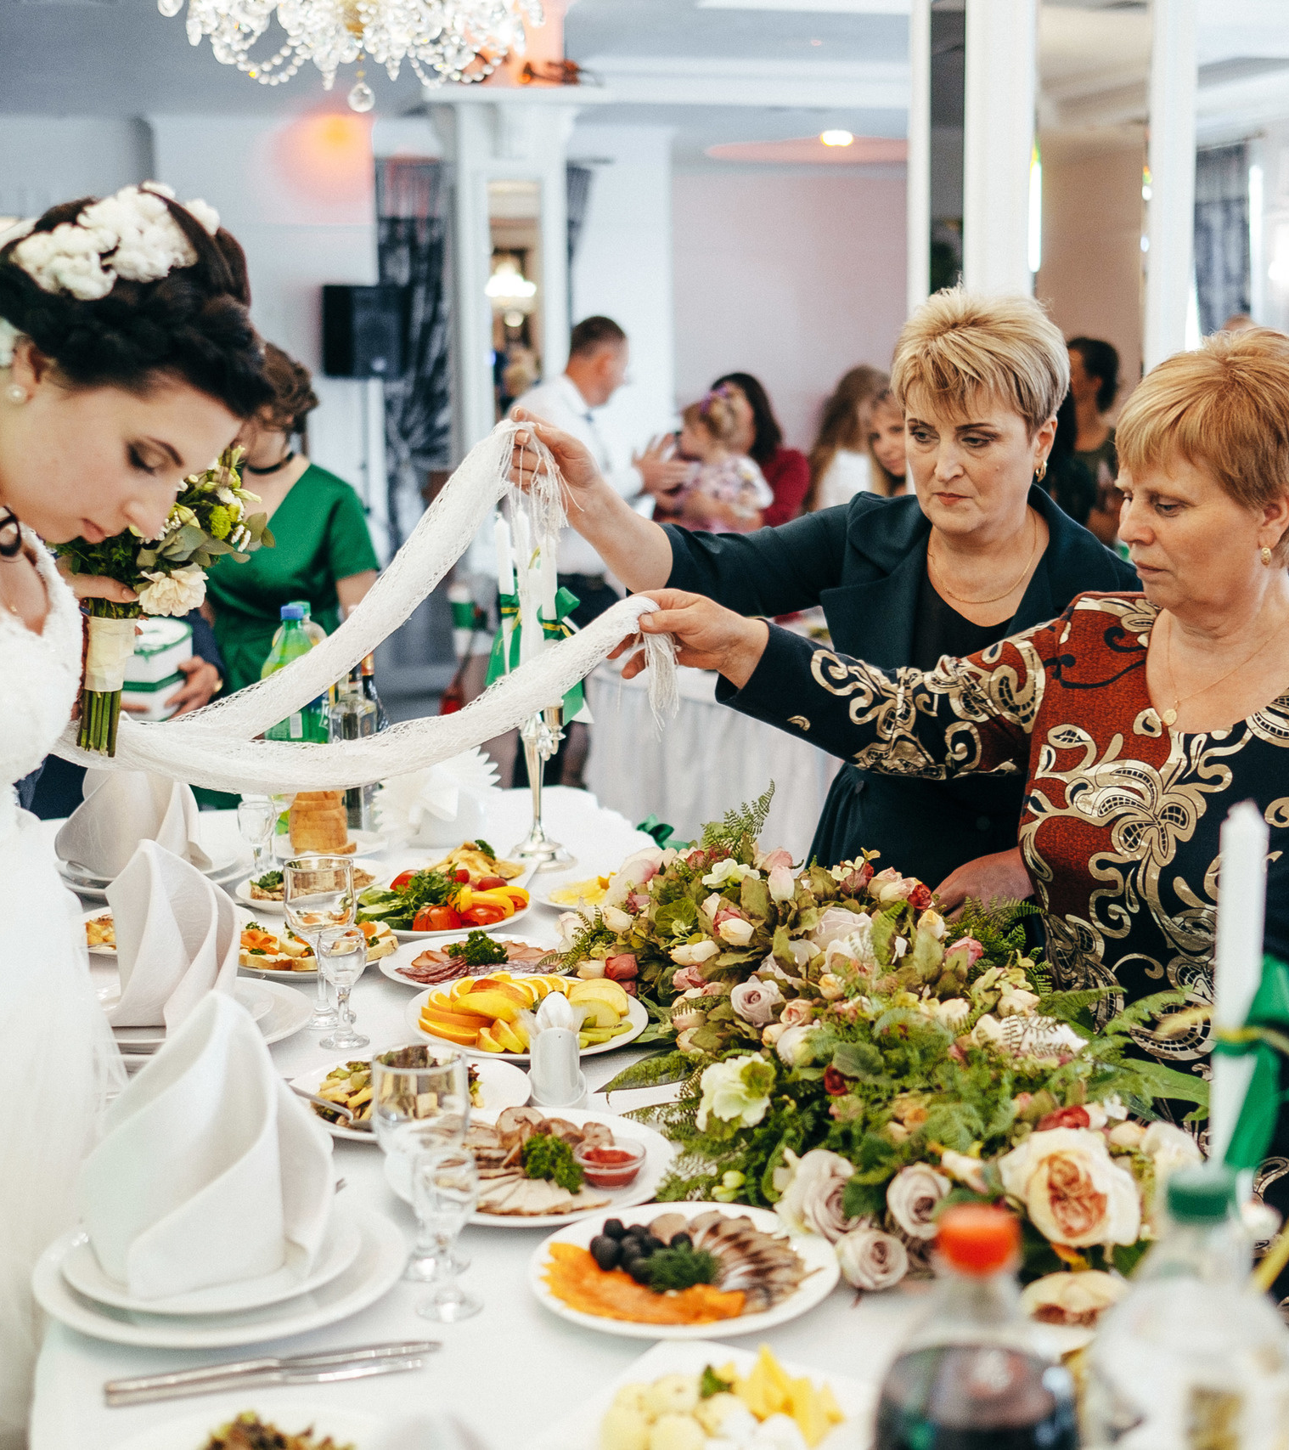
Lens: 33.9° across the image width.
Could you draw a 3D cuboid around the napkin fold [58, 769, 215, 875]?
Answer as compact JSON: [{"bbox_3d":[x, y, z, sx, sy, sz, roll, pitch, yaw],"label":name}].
[{"bbox_3d":[-0.710,0.101,2.950,0.190,0.170,0.150,2,11,15],"label":"napkin fold"}]

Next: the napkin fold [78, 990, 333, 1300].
[{"bbox_3d":[-0.338,0.310,1.617,0.185,0.215,0.150,-3,10,-11],"label":"napkin fold"}]

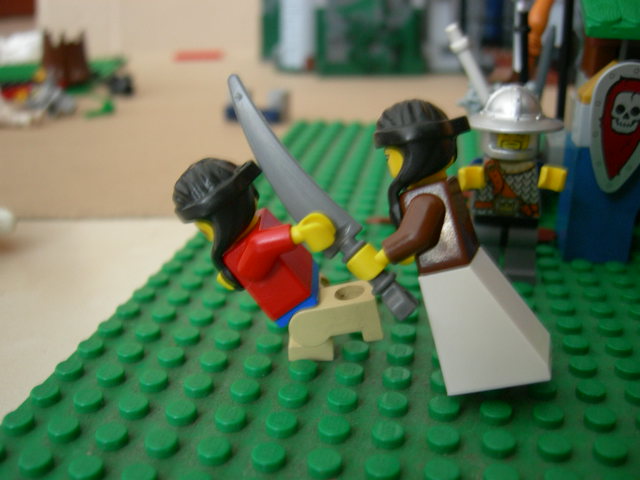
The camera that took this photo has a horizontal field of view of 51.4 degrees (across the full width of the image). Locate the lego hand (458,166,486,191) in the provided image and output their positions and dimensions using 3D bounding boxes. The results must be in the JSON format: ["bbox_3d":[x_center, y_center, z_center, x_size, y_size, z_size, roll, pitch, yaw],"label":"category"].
[{"bbox_3d":[0.032,-0.013,0.140,0.006,0.005,0.007,-10,-2,12],"label":"lego hand"}]

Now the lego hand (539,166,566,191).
[{"bbox_3d":[0.048,-0.013,0.137,0.006,0.005,0.007,10,1,7],"label":"lego hand"}]

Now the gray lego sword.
[{"bbox_3d":[-0.001,-0.005,0.103,0.008,0.048,0.004,-34,20,11],"label":"gray lego sword"}]

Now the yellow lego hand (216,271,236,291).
[{"bbox_3d":[-0.016,0.007,0.121,0.007,0.005,0.006,-28,18,16],"label":"yellow lego hand"}]

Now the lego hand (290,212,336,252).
[{"bbox_3d":[-0.001,-0.001,0.101,0.007,0.005,0.006,-10,39,13],"label":"lego hand"}]

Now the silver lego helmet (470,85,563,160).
[{"bbox_3d":[0.042,-0.025,0.142,0.021,0.015,0.021,2,20,8],"label":"silver lego helmet"}]

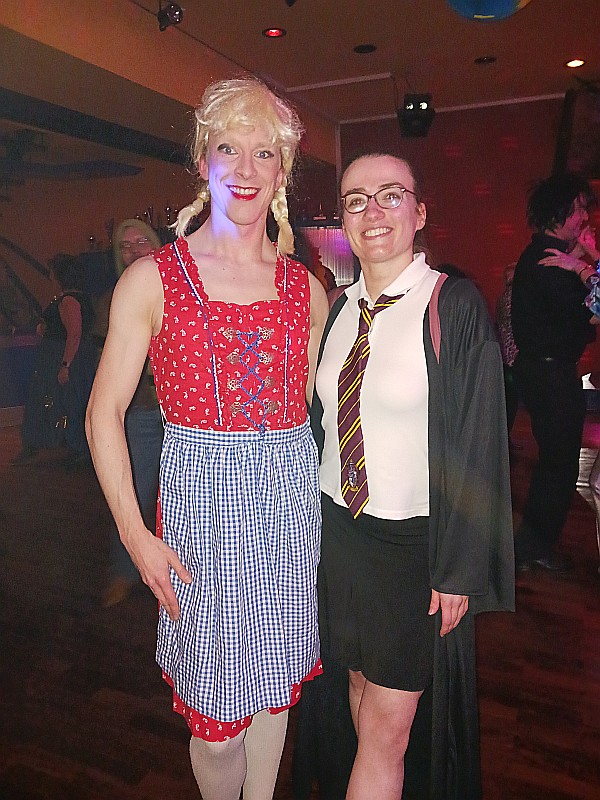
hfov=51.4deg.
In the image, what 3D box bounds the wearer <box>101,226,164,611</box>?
[{"bbox_3d":[-0.675,0.085,2.715,0.520,1.680,0.380,-1,10,-1],"label":"wearer"}]

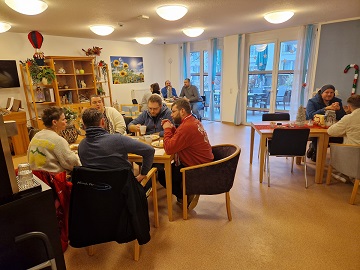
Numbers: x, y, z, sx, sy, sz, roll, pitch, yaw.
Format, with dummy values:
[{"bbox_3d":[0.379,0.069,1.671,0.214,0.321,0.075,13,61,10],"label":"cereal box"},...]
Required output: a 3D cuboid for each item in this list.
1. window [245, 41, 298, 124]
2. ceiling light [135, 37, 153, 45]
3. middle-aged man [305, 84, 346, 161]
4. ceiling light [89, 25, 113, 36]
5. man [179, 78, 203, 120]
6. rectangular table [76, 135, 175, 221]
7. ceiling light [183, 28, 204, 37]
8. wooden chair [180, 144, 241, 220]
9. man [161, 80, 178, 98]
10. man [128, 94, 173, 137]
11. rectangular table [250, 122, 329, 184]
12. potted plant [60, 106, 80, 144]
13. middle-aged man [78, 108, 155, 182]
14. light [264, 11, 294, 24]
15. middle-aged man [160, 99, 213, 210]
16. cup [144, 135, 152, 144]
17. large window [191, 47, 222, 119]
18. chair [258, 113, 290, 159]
[{"bbox_3d":[2.376,-1.249,6.163,1.430,2.200,0.100,12,20,41],"label":"window"},{"bbox_3d":[-0.998,-2.640,6.769,0.470,0.145,0.470,-2,15,0],"label":"ceiling light"},{"bbox_3d":[2.456,-0.188,4.120,0.600,1.300,0.760,2,15,14],"label":"middle-aged man"},{"bbox_3d":[-1.577,-2.106,4.889,0.480,0.160,0.480,-2,14,0],"label":"ceiling light"},{"bbox_3d":[0.333,-1.014,7.383,0.820,1.380,0.580,-12,18,-36],"label":"man"},{"bbox_3d":[-0.784,0.469,3.023,1.580,0.745,0.830,1,15,10],"label":"rectangular table"},{"bbox_3d":[0.309,-2.269,5.324,0.480,0.160,0.480,-2,14,0],"label":"ceiling light"},{"bbox_3d":[0.349,0.499,2.775,0.670,0.750,0.600,0,15,7],"label":"wooden chair"},{"bbox_3d":[-0.359,-1.072,7.724,0.560,1.340,0.780,-2,14,-3],"label":"man"},{"bbox_3d":[-0.403,0.058,3.493,0.650,1.270,0.750,0,15,6],"label":"man"},{"bbox_3d":[1.585,0.237,3.672,0.840,0.745,0.760,0,15,5],"label":"rectangular table"},{"bbox_3d":[-1.359,-0.116,2.976,0.240,0.440,0.240,-2,14,0],"label":"potted plant"},{"bbox_3d":[-0.563,0.367,2.334,0.630,1.280,0.720,0,15,8],"label":"middle-aged man"},{"bbox_3d":[1.722,-2.021,4.169,0.470,0.145,0.470,12,20,41],"label":"light"},{"bbox_3d":[0.092,0.226,2.772,0.700,1.290,0.560,2,15,13],"label":"middle-aged man"},{"bbox_3d":[-0.374,0.055,2.871,0.078,0.093,0.078,-2,15,0],"label":"cup"},{"bbox_3d":[0.827,-1.603,7.854,1.300,2.270,0.120,11,19,39],"label":"large window"},{"bbox_3d":[1.682,0.068,4.129,0.520,0.850,0.560,0,15,5],"label":"chair"}]

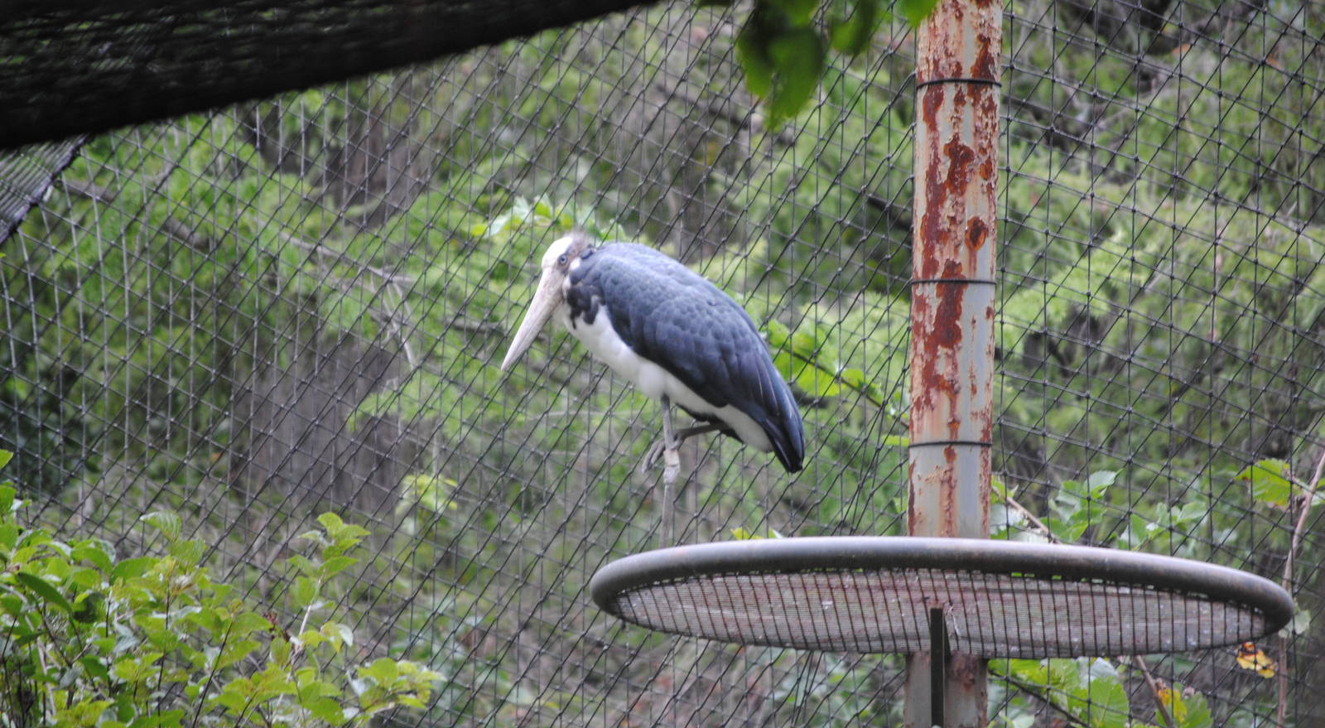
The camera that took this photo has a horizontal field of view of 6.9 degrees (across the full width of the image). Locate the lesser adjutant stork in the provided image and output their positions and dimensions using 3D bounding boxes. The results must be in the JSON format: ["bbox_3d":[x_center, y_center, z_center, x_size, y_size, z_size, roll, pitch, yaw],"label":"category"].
[{"bbox_3d":[-0.024,0.100,26.000,0.710,0.810,0.270,1,-7,3],"label":"lesser adjutant stork"}]

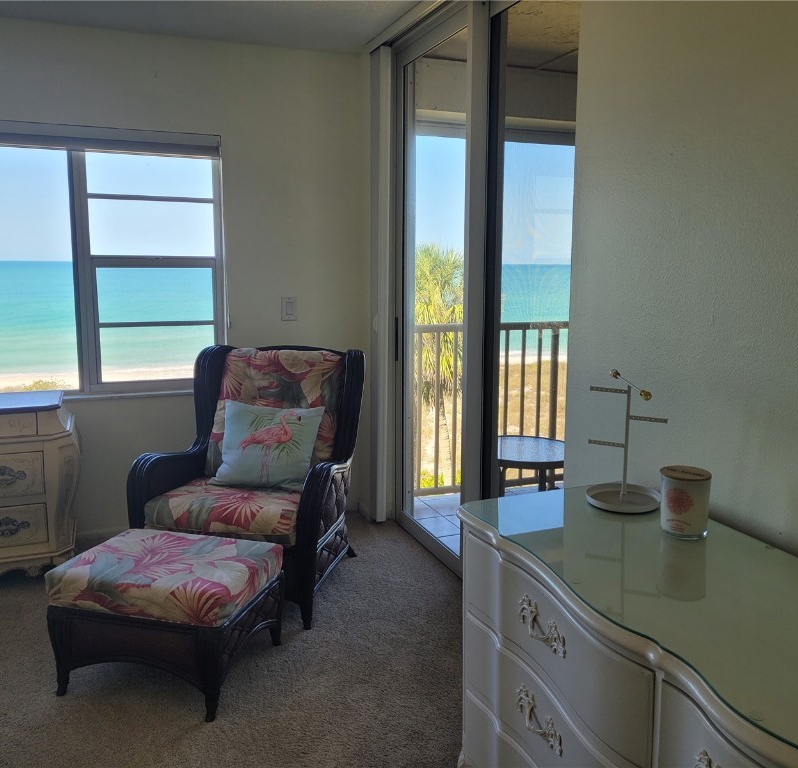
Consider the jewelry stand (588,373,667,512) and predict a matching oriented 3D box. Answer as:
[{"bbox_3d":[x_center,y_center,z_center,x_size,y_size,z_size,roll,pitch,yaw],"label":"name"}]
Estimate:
[{"bbox_3d":[0.552,0.125,1.858,0.190,0.317,0.180,6,10,32],"label":"jewelry stand"}]

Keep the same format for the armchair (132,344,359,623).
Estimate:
[{"bbox_3d":[-0.593,0.369,3.286,0.790,1.010,0.840,2,9,11],"label":"armchair"}]

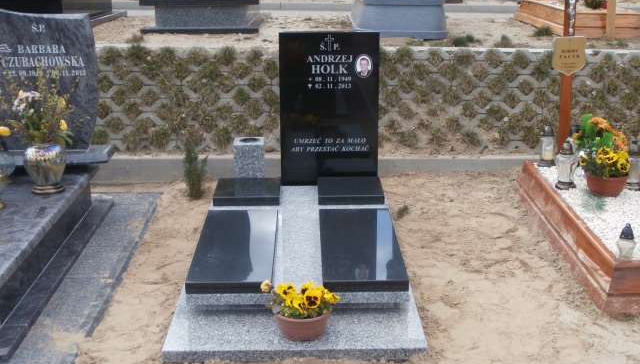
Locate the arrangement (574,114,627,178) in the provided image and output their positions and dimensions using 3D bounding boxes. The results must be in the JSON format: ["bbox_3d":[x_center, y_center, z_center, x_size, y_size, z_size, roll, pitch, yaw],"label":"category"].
[{"bbox_3d":[1.511,-0.194,4.658,0.294,0.337,0.280,-1,17,-1],"label":"arrangement"}]

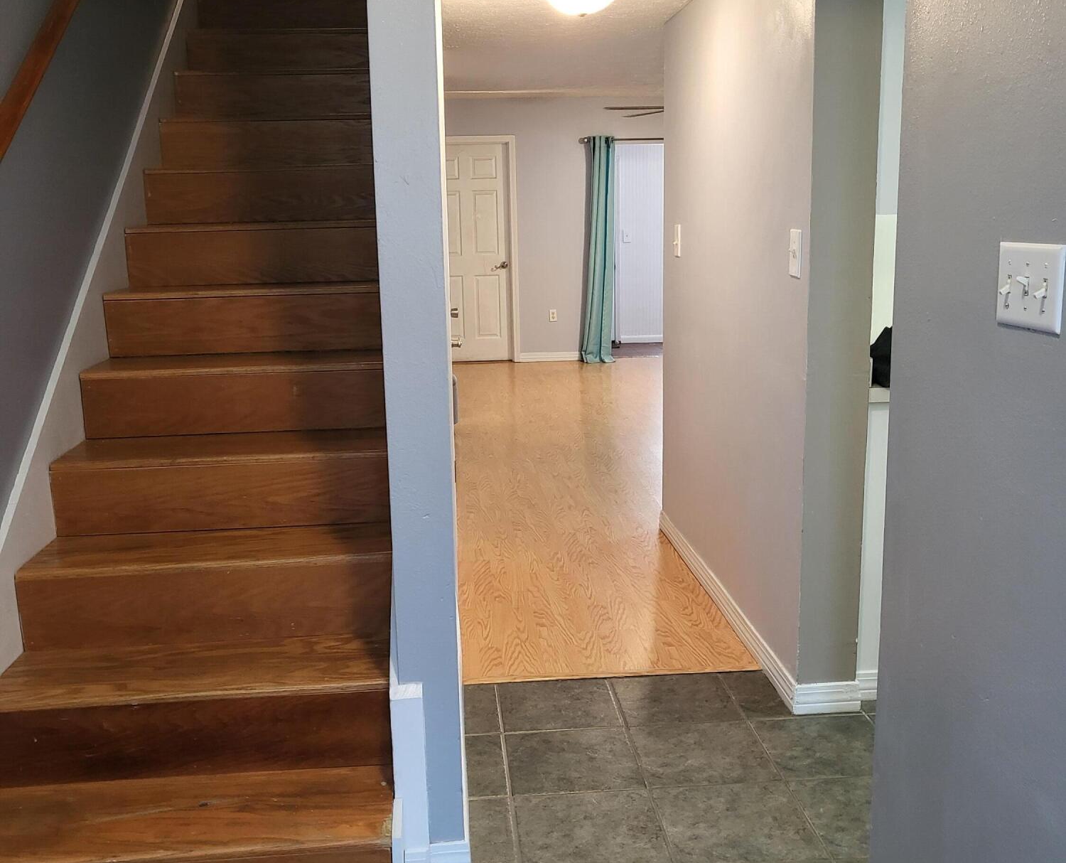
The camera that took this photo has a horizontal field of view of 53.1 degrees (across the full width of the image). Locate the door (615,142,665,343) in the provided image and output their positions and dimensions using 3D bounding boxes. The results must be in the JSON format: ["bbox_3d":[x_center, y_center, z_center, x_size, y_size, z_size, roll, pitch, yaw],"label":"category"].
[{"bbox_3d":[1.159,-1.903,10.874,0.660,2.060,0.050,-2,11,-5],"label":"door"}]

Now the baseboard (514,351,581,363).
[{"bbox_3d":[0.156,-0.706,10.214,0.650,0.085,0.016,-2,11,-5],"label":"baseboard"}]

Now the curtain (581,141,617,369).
[{"bbox_3d":[0.613,-1.682,9.980,0.330,2.076,0.120,-2,11,-5],"label":"curtain"}]

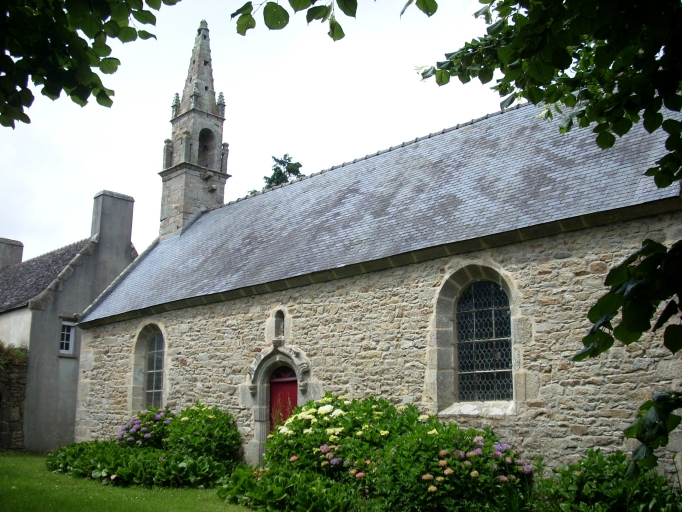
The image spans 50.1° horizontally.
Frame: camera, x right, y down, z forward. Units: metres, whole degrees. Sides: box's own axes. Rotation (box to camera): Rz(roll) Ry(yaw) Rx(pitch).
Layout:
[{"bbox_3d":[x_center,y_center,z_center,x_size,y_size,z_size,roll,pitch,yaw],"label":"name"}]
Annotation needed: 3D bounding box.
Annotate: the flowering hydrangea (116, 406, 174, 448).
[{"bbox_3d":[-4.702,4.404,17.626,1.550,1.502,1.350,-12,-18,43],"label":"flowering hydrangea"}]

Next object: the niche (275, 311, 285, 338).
[{"bbox_3d":[-1.259,1.508,15.976,0.330,0.618,0.220,-12,-18,43],"label":"niche"}]

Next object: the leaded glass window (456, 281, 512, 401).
[{"bbox_3d":[2.429,1.430,12.491,1.102,2.070,0.160,-12,-18,43],"label":"leaded glass window"}]

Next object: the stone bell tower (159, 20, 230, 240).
[{"bbox_3d":[-5.017,-4.433,25.414,1.576,8.343,1.875,-12,-18,43],"label":"stone bell tower"}]

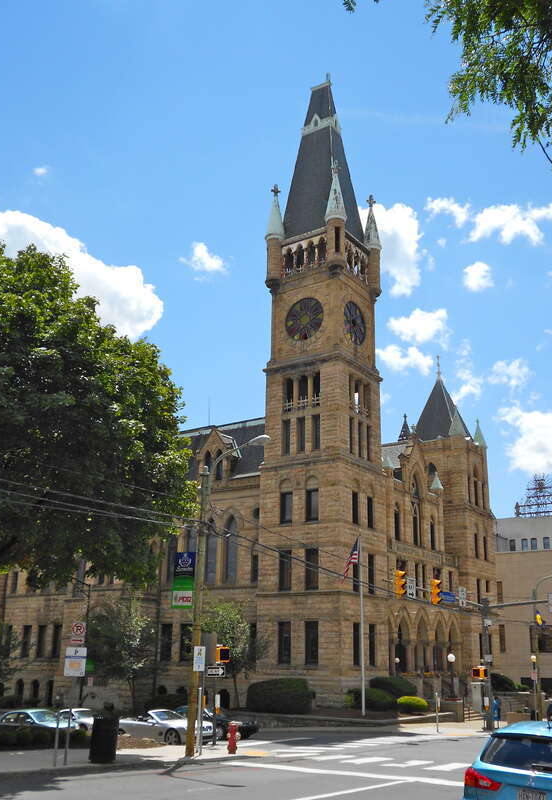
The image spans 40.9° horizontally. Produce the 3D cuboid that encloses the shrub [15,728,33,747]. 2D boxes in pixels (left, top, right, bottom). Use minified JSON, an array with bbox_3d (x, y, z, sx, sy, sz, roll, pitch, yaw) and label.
[{"bbox_3d":[-7.370,9.892,21.676,0.499,0.483,0.499,-11,-22,33],"label":"shrub"}]

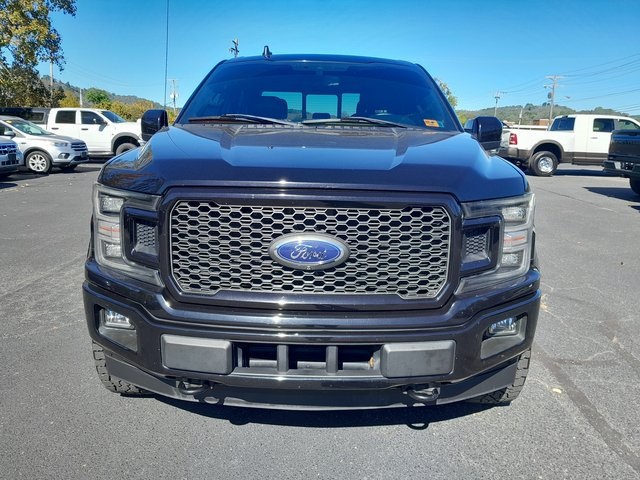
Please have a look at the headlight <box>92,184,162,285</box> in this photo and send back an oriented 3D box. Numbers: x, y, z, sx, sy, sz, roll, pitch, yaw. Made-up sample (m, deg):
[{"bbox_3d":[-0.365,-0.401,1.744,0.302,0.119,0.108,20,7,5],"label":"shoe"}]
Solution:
[{"bbox_3d":[-0.794,-0.036,2.042,0.391,0.365,0.325,1,13,1],"label":"headlight"}]

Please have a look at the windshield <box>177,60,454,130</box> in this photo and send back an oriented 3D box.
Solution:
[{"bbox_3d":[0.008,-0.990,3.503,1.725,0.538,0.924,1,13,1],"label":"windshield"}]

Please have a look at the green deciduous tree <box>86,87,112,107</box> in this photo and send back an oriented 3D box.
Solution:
[{"bbox_3d":[-33.395,-19.385,75.743,4.900,7.200,4.900,1,13,1],"label":"green deciduous tree"}]

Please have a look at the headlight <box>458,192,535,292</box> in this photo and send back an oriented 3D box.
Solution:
[{"bbox_3d":[0.723,-0.004,2.019,0.391,0.365,0.325,1,13,1],"label":"headlight"}]

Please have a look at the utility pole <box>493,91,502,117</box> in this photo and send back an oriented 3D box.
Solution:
[{"bbox_3d":[36.122,-25.374,102.971,2.000,10.300,0.800,1,13,1],"label":"utility pole"}]

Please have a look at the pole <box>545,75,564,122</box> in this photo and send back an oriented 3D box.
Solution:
[{"bbox_3d":[31.897,-17.560,69.027,2.800,9.900,0.700,1,13,1],"label":"pole"}]

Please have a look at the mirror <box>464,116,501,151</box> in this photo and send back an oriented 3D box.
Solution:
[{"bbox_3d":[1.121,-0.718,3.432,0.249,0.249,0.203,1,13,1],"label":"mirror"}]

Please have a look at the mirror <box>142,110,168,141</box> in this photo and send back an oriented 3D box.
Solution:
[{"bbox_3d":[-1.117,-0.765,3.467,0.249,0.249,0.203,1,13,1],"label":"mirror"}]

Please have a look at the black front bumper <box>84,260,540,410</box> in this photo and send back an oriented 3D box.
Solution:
[{"bbox_3d":[-0.043,0.383,2.090,2.020,0.507,0.507,1,13,1],"label":"black front bumper"}]

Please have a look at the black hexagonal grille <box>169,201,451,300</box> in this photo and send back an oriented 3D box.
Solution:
[{"bbox_3d":[-0.040,0.037,1.835,1.035,0.350,0.122,1,13,1],"label":"black hexagonal grille"}]

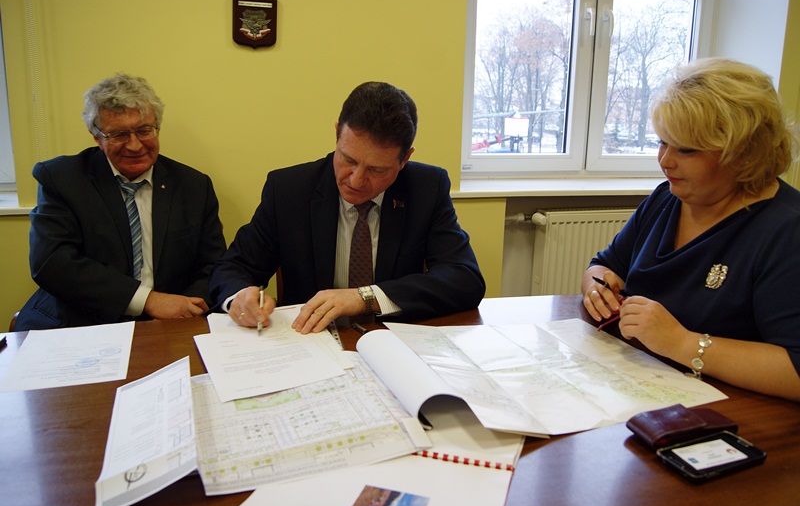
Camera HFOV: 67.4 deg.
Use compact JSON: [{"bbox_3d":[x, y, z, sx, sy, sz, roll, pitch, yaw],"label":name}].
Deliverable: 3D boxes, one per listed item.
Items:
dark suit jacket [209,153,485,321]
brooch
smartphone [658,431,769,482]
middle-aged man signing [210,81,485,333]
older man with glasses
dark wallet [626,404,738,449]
[{"bbox_3d":[-0.101,0.073,1.498,0.610,0.640,0.500,-1,12,-10],"label":"dark suit jacket"},{"bbox_3d":[0.581,0.043,1.101,0.013,0.049,0.038,-2,25,-47],"label":"brooch"},{"bbox_3d":[0.414,0.271,0.798,0.131,0.013,0.065,-5,13,-26],"label":"smartphone"},{"bbox_3d":[-0.105,0.236,1.451,0.620,1.270,0.700,-1,12,-10],"label":"middle-aged man signing"},{"bbox_3d":[-0.634,0.230,1.411,0.580,1.280,0.720,-4,13,-22],"label":"older man with glasses"},{"bbox_3d":[0.405,0.250,0.864,0.141,0.026,0.060,-3,13,-20],"label":"dark wallet"}]

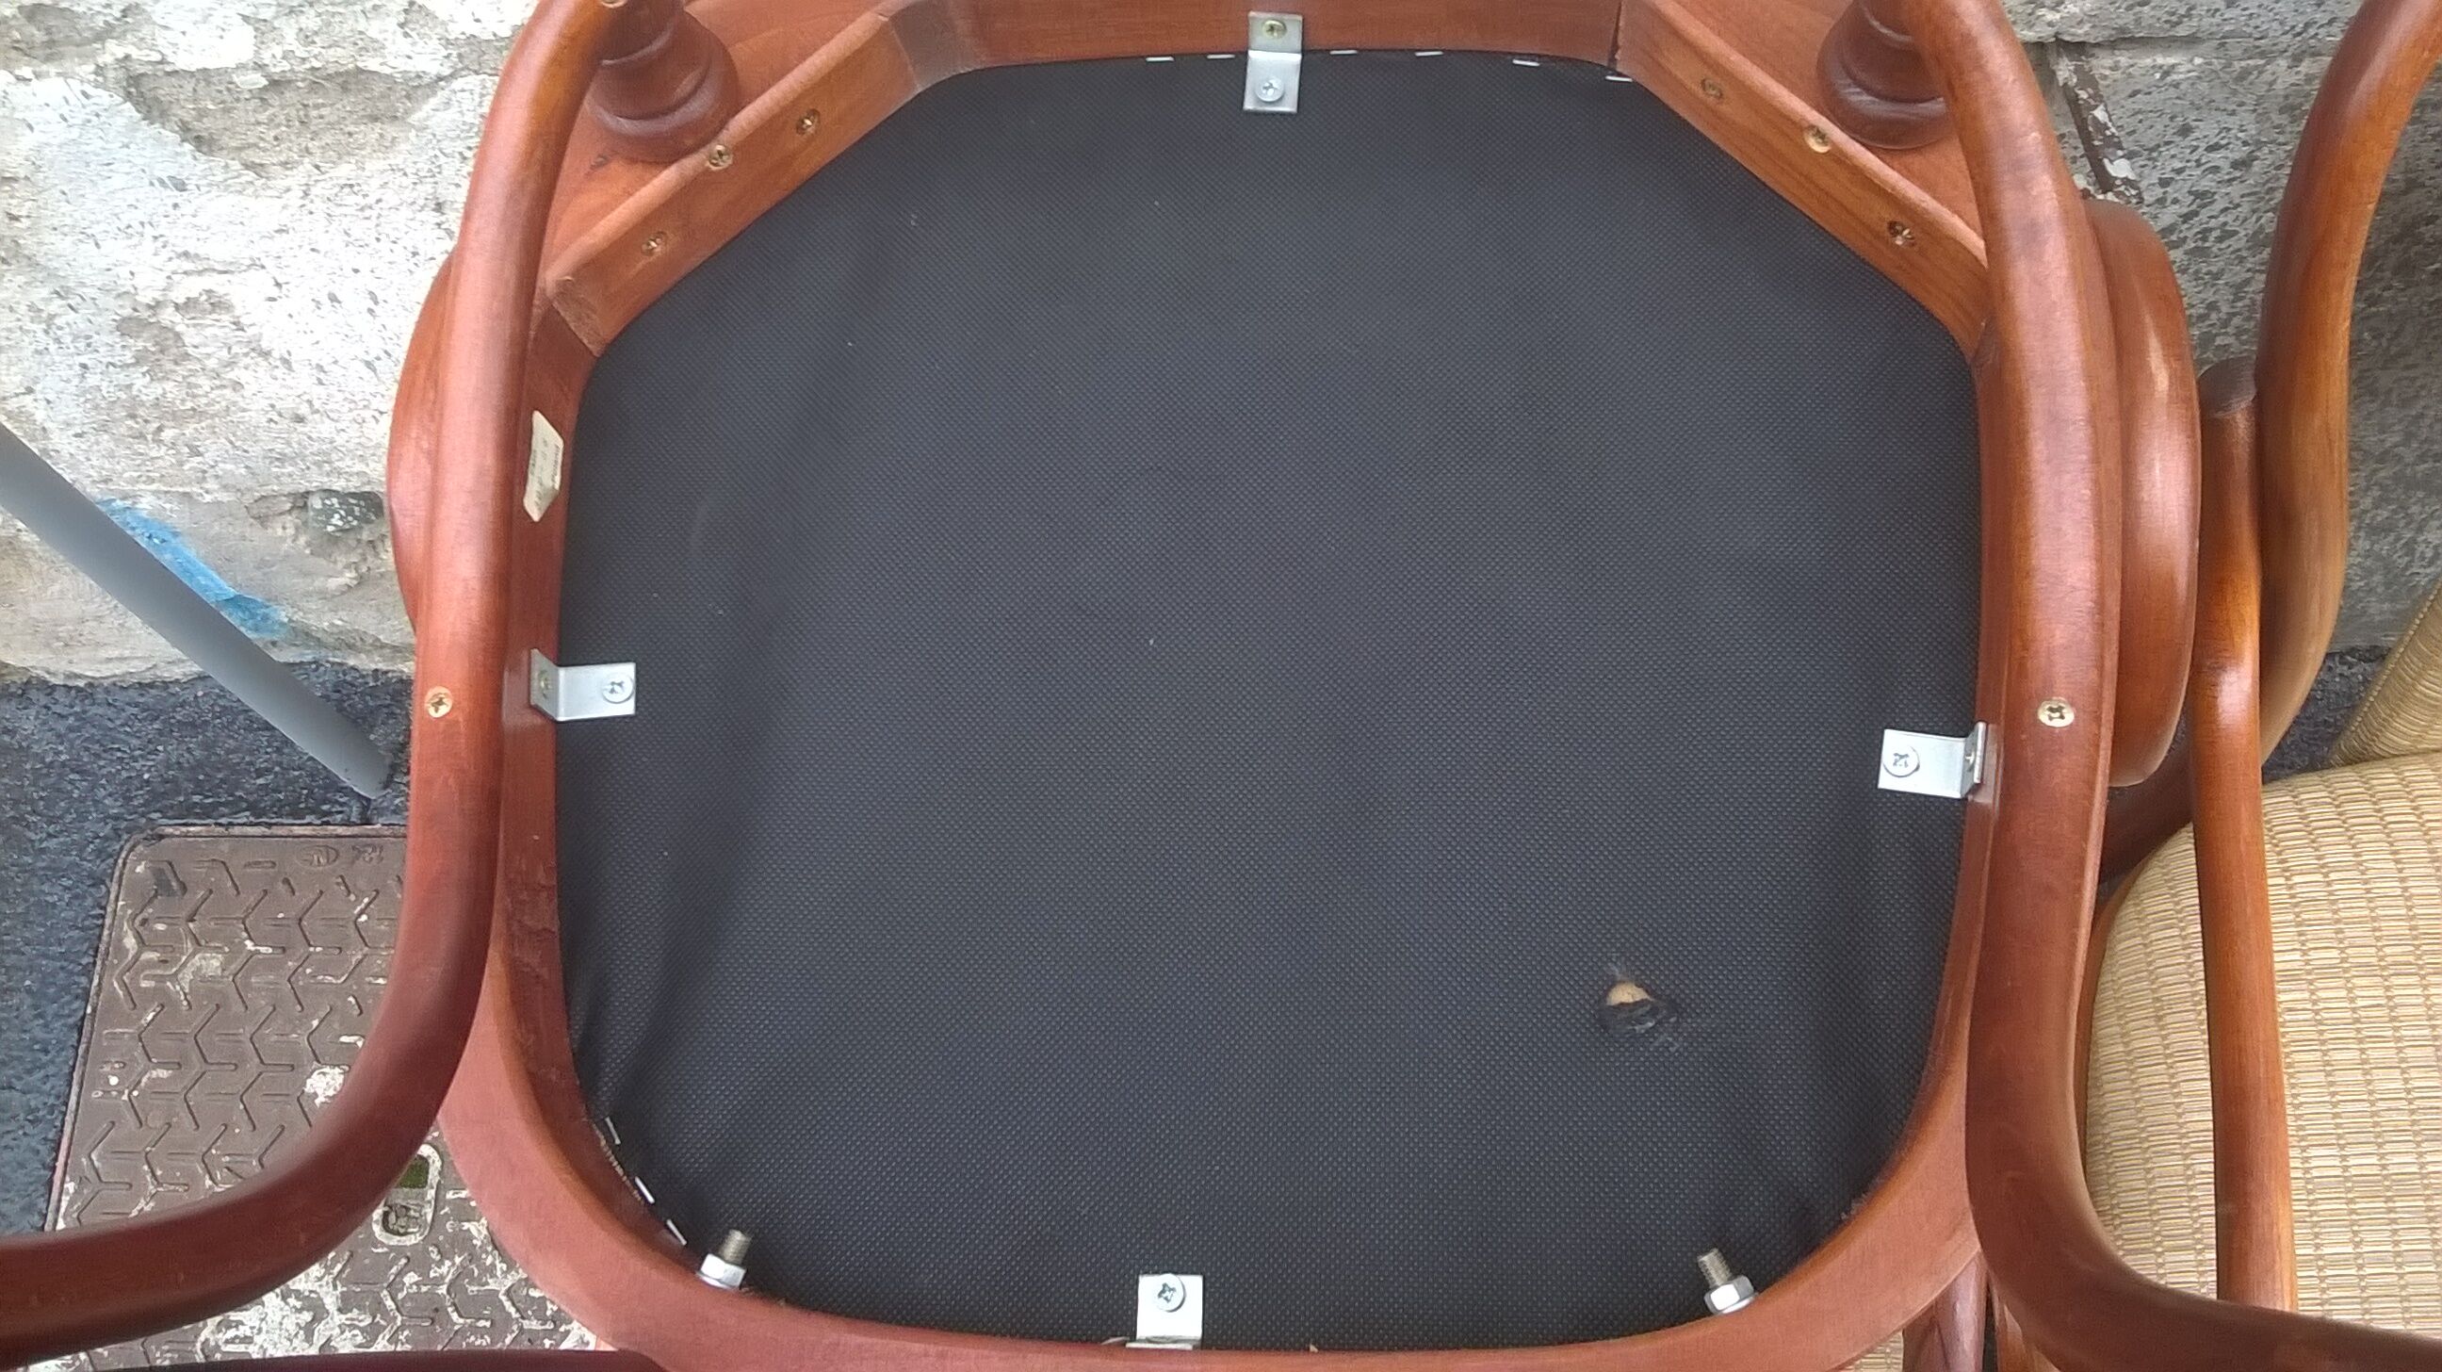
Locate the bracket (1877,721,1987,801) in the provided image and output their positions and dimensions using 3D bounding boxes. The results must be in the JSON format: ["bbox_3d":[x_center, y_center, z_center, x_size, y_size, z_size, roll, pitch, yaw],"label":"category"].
[{"bbox_3d":[0.177,0.018,0.532,0.021,0.017,0.015,7,75,7],"label":"bracket"}]

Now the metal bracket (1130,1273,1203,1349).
[{"bbox_3d":[-0.013,0.149,0.508,0.015,0.021,0.017,-1,74,5],"label":"metal bracket"}]

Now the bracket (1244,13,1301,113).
[{"bbox_3d":[0.015,-0.175,0.604,0.015,0.019,0.020,5,75,7],"label":"bracket"}]

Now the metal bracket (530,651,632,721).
[{"bbox_3d":[-0.170,0.000,0.571,0.022,0.018,0.015,-4,74,4],"label":"metal bracket"}]

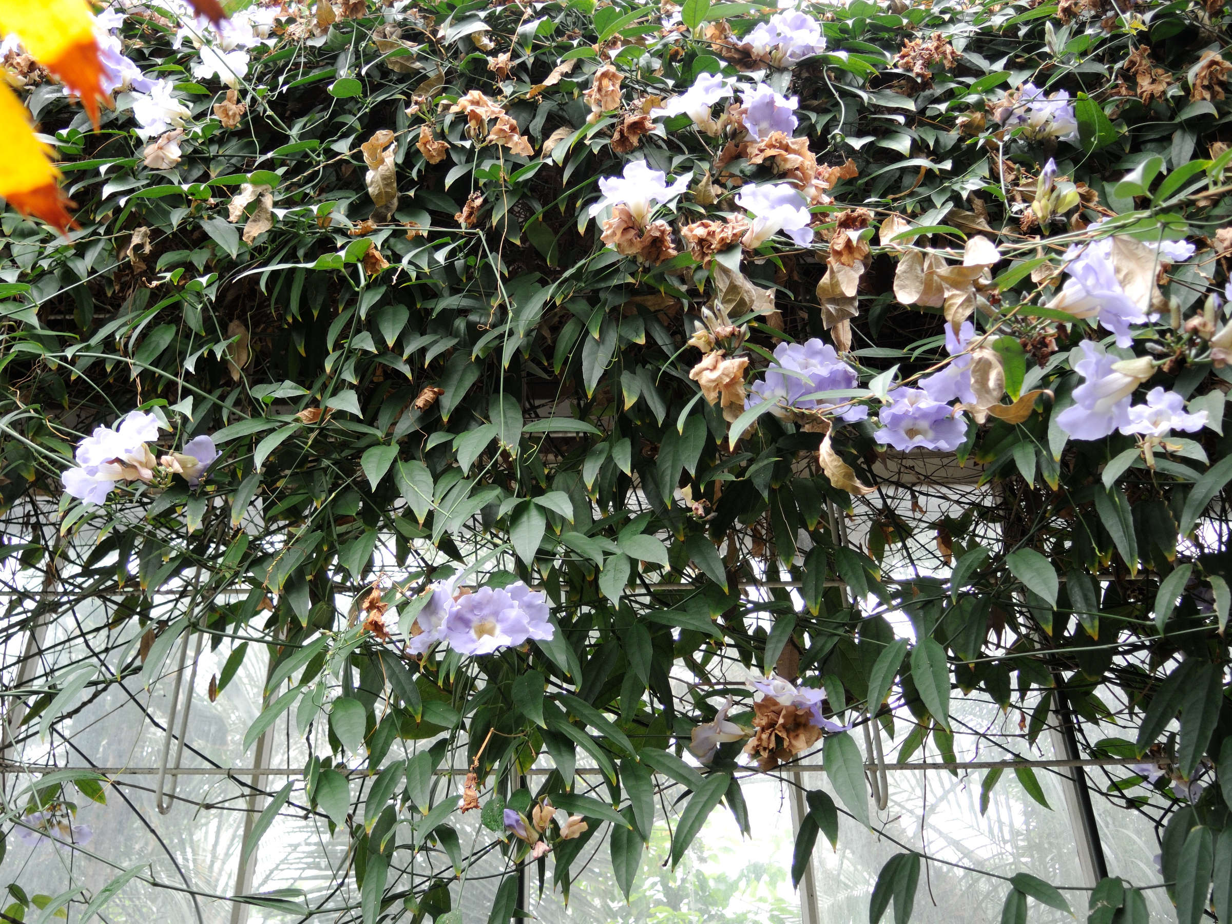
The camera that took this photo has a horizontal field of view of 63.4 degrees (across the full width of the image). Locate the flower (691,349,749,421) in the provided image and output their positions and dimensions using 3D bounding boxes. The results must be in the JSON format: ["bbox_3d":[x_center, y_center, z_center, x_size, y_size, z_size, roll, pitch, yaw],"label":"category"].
[{"bbox_3d":[0.114,-0.085,1.100,0.065,0.072,0.055,-1,-29,0],"label":"flower"}]

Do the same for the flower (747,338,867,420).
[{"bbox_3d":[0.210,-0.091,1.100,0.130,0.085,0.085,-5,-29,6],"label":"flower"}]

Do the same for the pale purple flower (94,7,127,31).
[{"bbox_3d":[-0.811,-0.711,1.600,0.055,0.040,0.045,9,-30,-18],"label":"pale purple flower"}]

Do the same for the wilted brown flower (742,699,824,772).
[{"bbox_3d":[0.161,0.263,0.960,0.074,0.068,0.062,-6,-32,8],"label":"wilted brown flower"}]

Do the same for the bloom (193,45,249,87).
[{"bbox_3d":[-0.490,-0.492,1.240,0.066,0.056,0.050,-16,-71,23],"label":"bloom"}]

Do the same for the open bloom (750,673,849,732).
[{"bbox_3d":[0.197,0.259,1.071,0.100,0.052,0.060,-6,-32,6],"label":"open bloom"}]

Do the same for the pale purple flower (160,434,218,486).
[{"bbox_3d":[-0.500,-0.001,1.170,0.060,0.060,0.055,0,-28,-30],"label":"pale purple flower"}]

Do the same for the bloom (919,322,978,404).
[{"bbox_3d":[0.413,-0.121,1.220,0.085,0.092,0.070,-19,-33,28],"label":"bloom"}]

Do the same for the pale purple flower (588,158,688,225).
[{"bbox_3d":[0.022,-0.250,0.930,0.092,0.058,0.078,-3,12,2],"label":"pale purple flower"}]

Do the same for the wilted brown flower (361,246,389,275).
[{"bbox_3d":[-0.364,-0.303,1.500,0.041,0.042,0.037,-2,-29,0],"label":"wilted brown flower"}]

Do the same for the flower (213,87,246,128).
[{"bbox_3d":[-0.613,-0.562,1.580,0.050,0.060,0.045,-2,-29,0],"label":"flower"}]

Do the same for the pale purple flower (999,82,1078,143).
[{"bbox_3d":[0.603,-0.498,1.420,0.110,0.080,0.080,-10,-30,15],"label":"pale purple flower"}]

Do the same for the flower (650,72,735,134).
[{"bbox_3d":[0.078,-0.360,1.000,0.082,0.062,0.052,-18,-74,25],"label":"flower"}]

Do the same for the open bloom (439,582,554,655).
[{"bbox_3d":[-0.128,0.168,1.071,0.117,0.067,0.054,-2,-32,-1],"label":"open bloom"}]

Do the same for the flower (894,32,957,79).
[{"bbox_3d":[0.433,-0.569,1.394,0.087,0.050,0.050,-2,-32,-1],"label":"flower"}]

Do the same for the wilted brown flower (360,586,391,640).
[{"bbox_3d":[-0.258,0.162,1.071,0.032,0.054,0.031,-2,-32,-1],"label":"wilted brown flower"}]

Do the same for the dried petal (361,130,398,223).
[{"bbox_3d":[-0.296,-0.359,1.248,0.046,0.120,0.040,-2,-32,-1],"label":"dried petal"}]

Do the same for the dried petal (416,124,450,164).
[{"bbox_3d":[-0.284,-0.494,1.550,0.050,0.056,0.045,-2,-29,0],"label":"dried petal"}]

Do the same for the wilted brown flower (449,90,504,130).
[{"bbox_3d":[-0.211,-0.537,1.520,0.080,0.060,0.060,-2,-29,0],"label":"wilted brown flower"}]

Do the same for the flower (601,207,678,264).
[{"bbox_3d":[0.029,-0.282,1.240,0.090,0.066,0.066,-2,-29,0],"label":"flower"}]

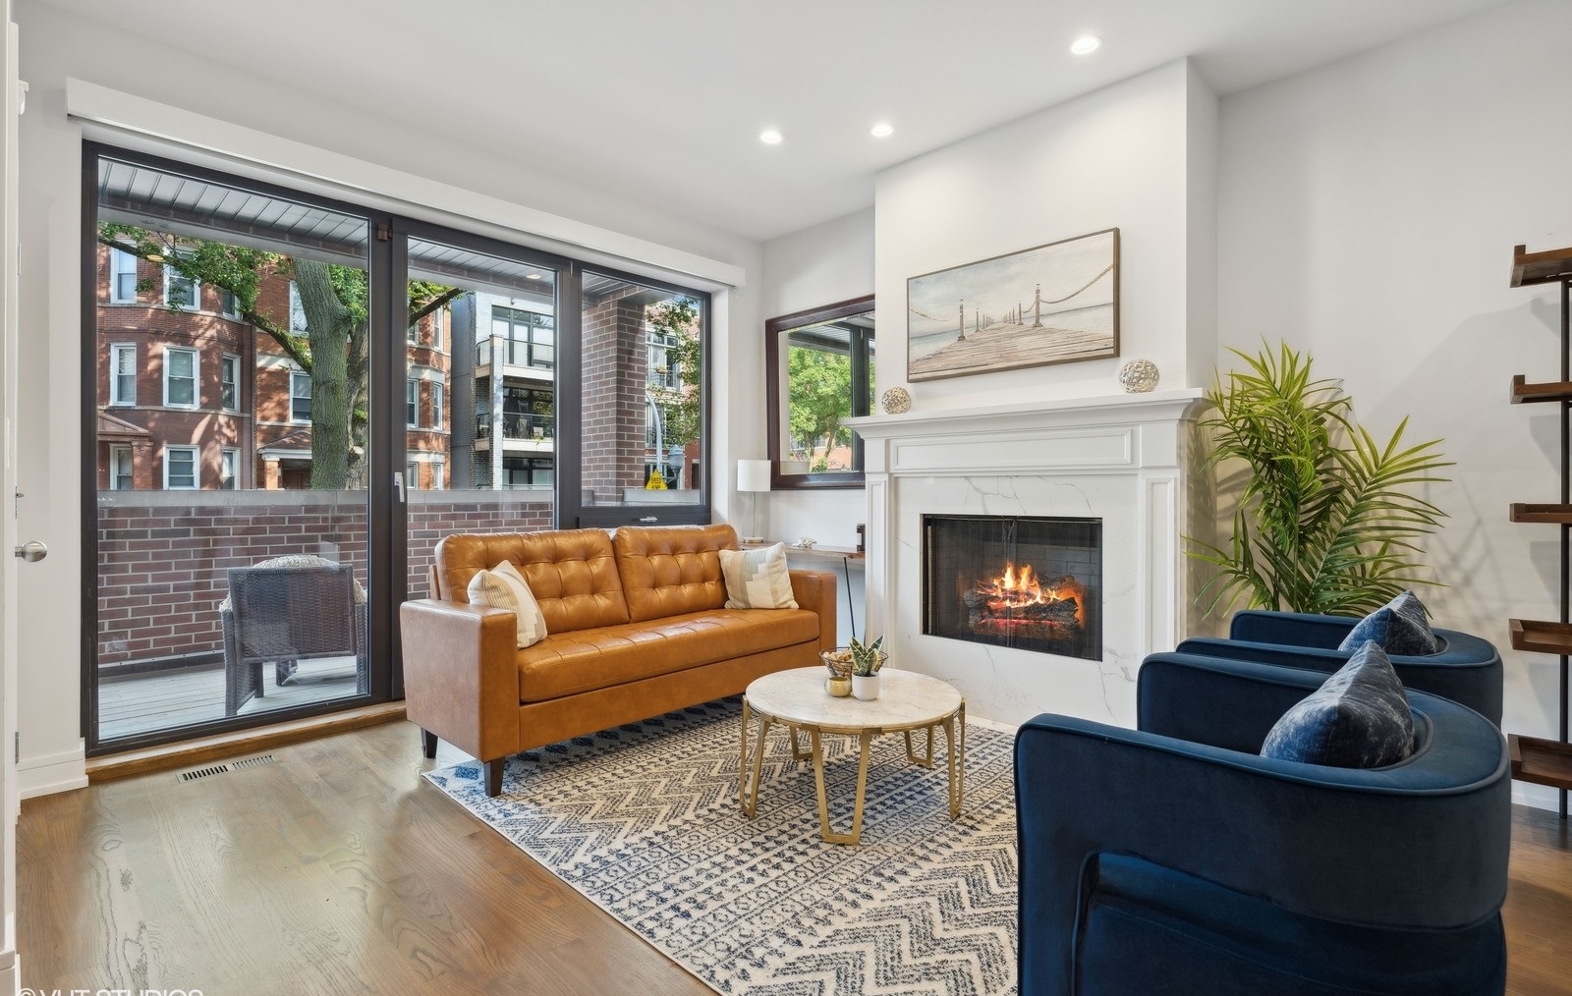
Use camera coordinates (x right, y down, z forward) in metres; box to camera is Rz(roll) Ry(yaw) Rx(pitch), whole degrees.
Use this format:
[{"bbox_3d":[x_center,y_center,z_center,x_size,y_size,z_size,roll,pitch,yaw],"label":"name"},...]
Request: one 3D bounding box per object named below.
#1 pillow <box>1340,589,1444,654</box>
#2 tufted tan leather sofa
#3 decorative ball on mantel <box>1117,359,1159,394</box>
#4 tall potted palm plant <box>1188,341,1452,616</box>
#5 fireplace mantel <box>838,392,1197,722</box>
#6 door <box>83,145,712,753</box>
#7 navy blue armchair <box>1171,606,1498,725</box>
[{"bbox_3d":[1.485,0.479,1.825,0.180,0.450,0.460,18,12,42],"label":"pillow"},{"bbox_3d":[-0.685,0.614,3.628,0.828,0.927,1.962,0,0,44],"label":"tufted tan leather sofa"},{"bbox_3d":[1.460,-0.496,3.079,0.150,0.150,0.150,0,0,0],"label":"decorative ball on mantel"},{"bbox_3d":[1.907,0.251,2.673,0.860,1.660,0.860,0,0,44],"label":"tall potted palm plant"},{"bbox_3d":[1.016,0.328,3.525,1.785,1.500,0.207,0,0,44],"label":"fireplace mantel"},{"bbox_3d":[-1.646,-0.208,4.051,0.100,2.414,3.183,0,0,44],"label":"door"},{"bbox_3d":[1.398,0.718,1.894,0.610,0.730,0.720,0,0,44],"label":"navy blue armchair"}]

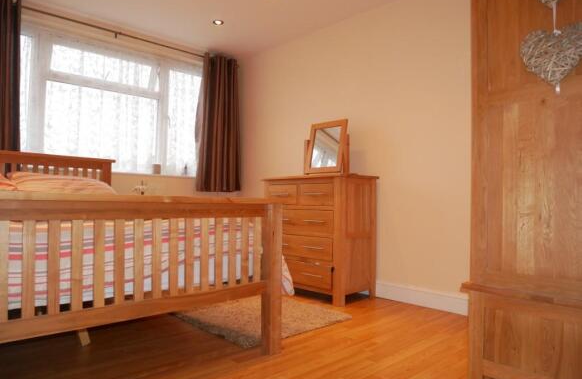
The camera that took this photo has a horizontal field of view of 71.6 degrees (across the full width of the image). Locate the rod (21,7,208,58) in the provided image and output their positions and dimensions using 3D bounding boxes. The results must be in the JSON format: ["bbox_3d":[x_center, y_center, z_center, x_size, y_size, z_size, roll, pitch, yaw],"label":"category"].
[{"bbox_3d":[-1.516,-1.351,3.484,2.647,0.031,0.031,2,-2,-44],"label":"rod"}]

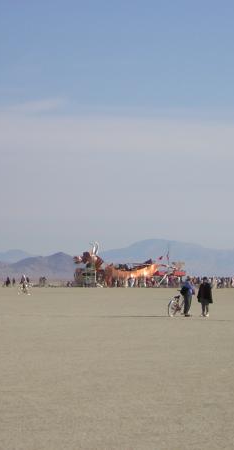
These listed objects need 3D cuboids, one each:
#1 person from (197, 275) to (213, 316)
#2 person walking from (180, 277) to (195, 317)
[{"bbox_3d":[3.829,3.113,81.000,0.640,1.726,0.420,0,-2,0],"label":"person"},{"bbox_3d":[3.059,3.105,81.000,0.580,1.752,0.500,-1,-2,42],"label":"person walking"}]

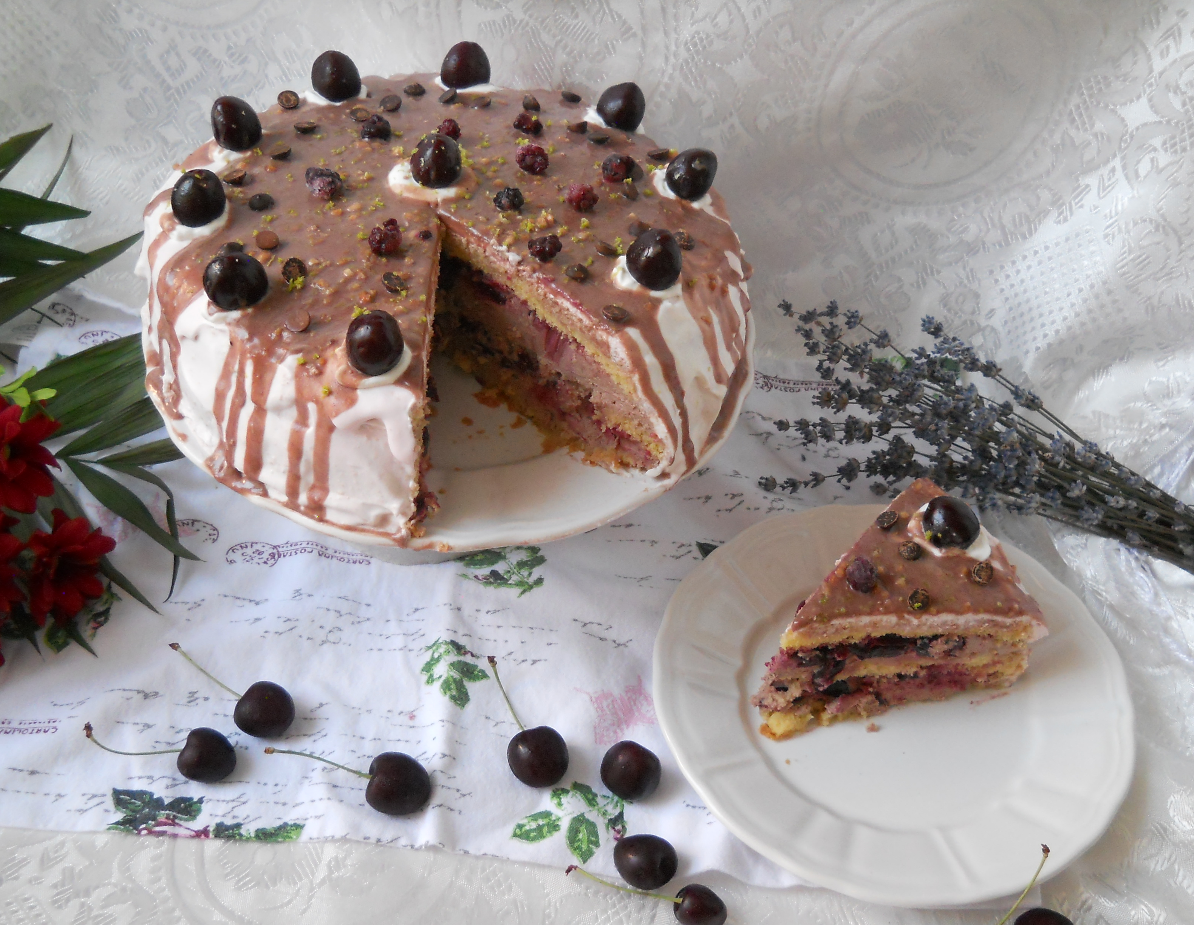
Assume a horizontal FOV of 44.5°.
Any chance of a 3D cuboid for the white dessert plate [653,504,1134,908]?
[{"bbox_3d":[0.126,0.099,0.631,0.202,0.022,0.202,-1,48,1],"label":"white dessert plate"}]

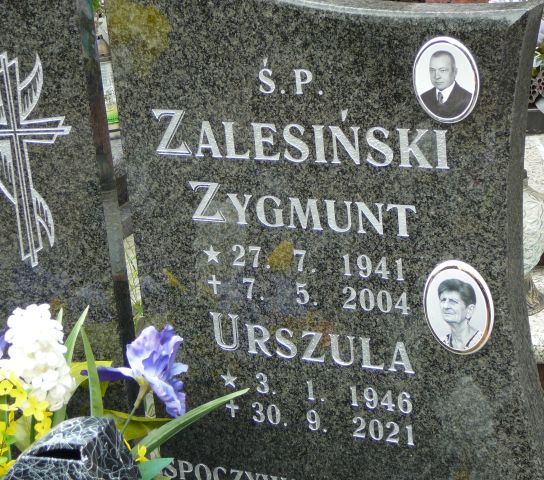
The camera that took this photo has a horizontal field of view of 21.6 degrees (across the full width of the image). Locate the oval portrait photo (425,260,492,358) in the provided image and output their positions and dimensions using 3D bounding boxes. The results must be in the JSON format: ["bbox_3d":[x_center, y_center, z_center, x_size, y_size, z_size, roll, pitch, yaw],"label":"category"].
[{"bbox_3d":[0.226,0.085,1.746,0.094,0.124,0.011,5,21,28],"label":"oval portrait photo"}]

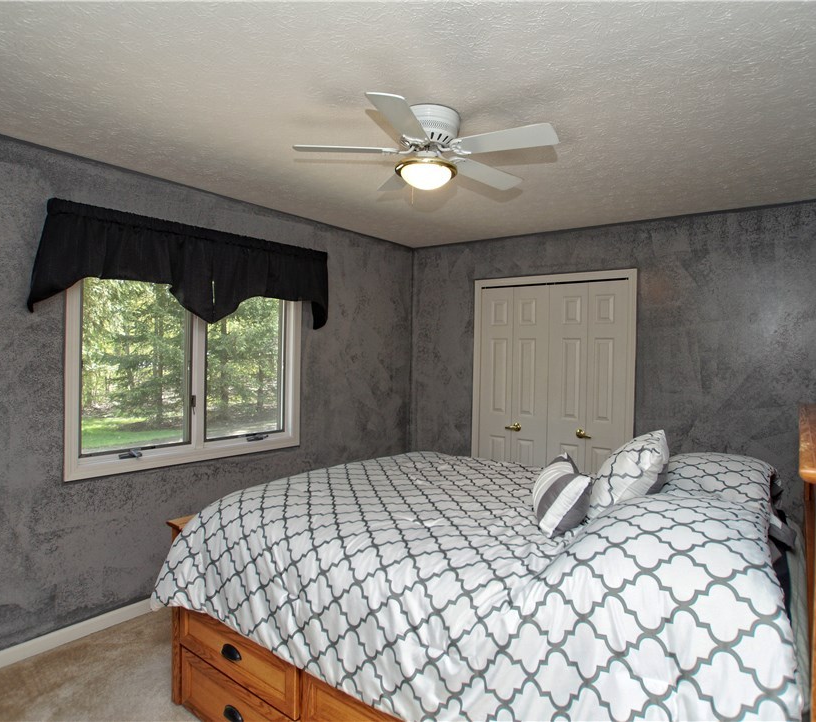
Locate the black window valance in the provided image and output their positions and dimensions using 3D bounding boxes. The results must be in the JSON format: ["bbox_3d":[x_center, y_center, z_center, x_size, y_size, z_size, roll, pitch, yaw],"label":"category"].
[{"bbox_3d":[-1.167,-0.482,2.861,0.120,0.540,1.690,1,1,42],"label":"black window valance"}]

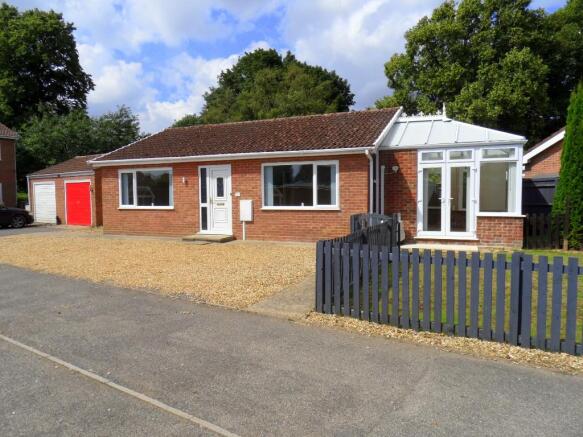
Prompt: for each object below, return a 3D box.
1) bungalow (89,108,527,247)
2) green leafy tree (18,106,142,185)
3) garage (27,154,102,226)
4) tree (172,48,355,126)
[{"bbox_3d":[0.743,-1.645,14.823,13.200,4.200,7.980,1,4,23],"label":"bungalow"},{"bbox_3d":[-15.552,-4.223,30.225,8.600,7.900,8.200,-1,3,0],"label":"green leafy tree"},{"bbox_3d":[-9.689,-1.627,21.512,6.050,3.600,5.350,2,4,33],"label":"garage"},{"bbox_3d":[-2.185,-7.675,35.398,14.500,13.950,13.500,-1,3,0],"label":"tree"}]

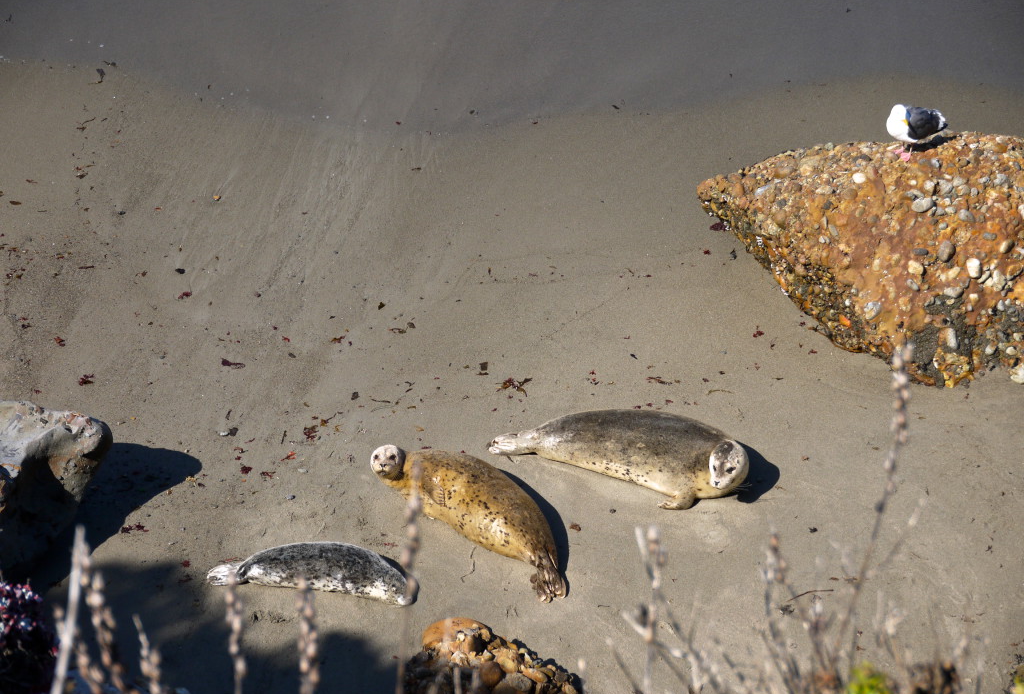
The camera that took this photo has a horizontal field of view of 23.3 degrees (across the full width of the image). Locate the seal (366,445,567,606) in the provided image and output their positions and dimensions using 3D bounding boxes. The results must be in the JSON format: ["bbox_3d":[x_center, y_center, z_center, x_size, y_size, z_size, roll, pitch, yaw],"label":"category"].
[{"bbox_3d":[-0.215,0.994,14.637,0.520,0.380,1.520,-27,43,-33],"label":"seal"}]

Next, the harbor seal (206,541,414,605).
[{"bbox_3d":[-1.160,1.295,14.286,1.220,0.290,0.360,6,35,8],"label":"harbor seal"}]

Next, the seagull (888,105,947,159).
[{"bbox_3d":[2.730,-1.427,16.604,0.460,0.370,0.190,-20,40,-26],"label":"seagull"}]

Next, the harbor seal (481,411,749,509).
[{"bbox_3d":[0.625,0.643,15.112,1.640,0.410,0.540,9,36,12],"label":"harbor seal"}]

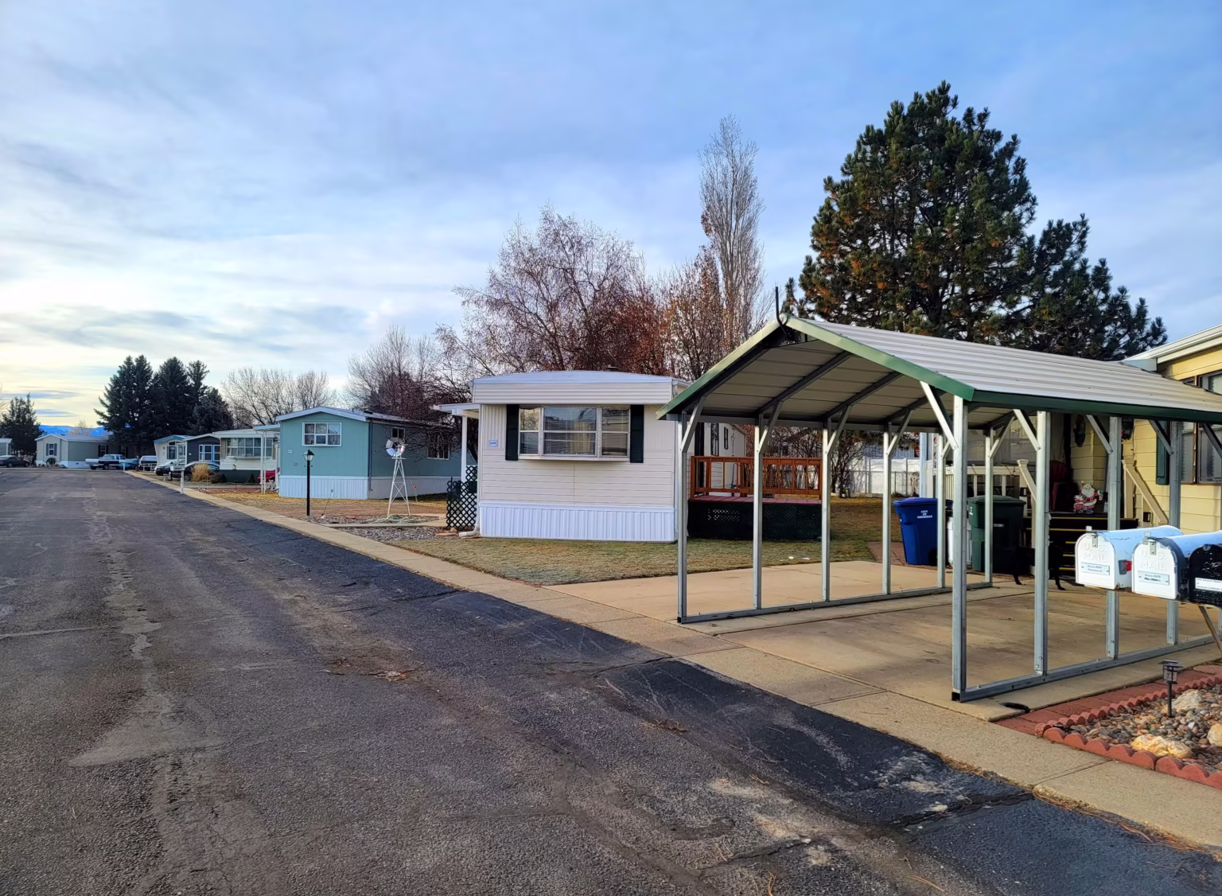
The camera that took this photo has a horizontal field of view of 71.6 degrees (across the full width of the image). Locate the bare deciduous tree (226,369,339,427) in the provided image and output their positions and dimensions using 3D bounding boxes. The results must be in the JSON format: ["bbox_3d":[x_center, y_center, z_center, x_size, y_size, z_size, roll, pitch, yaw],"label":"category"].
[{"bbox_3d":[-27.277,-2.159,70.066,9.400,9.168,8.500,1,-1,0],"label":"bare deciduous tree"}]

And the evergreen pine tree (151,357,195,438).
[{"bbox_3d":[-50.112,-4.044,97.000,5.300,12.800,5.300,1,-1,-27],"label":"evergreen pine tree"}]

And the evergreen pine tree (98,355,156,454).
[{"bbox_3d":[-53.003,-3.875,93.092,6.400,12.681,6.200,1,-1,0],"label":"evergreen pine tree"}]

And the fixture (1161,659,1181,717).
[{"bbox_3d":[3.579,1.544,5.420,0.105,0.350,0.105,1,-1,-33],"label":"fixture"}]

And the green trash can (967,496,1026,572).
[{"bbox_3d":[5.794,1.272,12.782,0.720,1.140,0.840,0,-1,12],"label":"green trash can"}]

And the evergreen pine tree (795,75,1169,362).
[{"bbox_3d":[12.276,-4.916,28.104,12.200,14.365,11.000,1,-1,0],"label":"evergreen pine tree"}]

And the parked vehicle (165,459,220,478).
[{"bbox_3d":[-29.577,1.555,60.000,1.800,1.480,4.500,0,-1,16],"label":"parked vehicle"}]

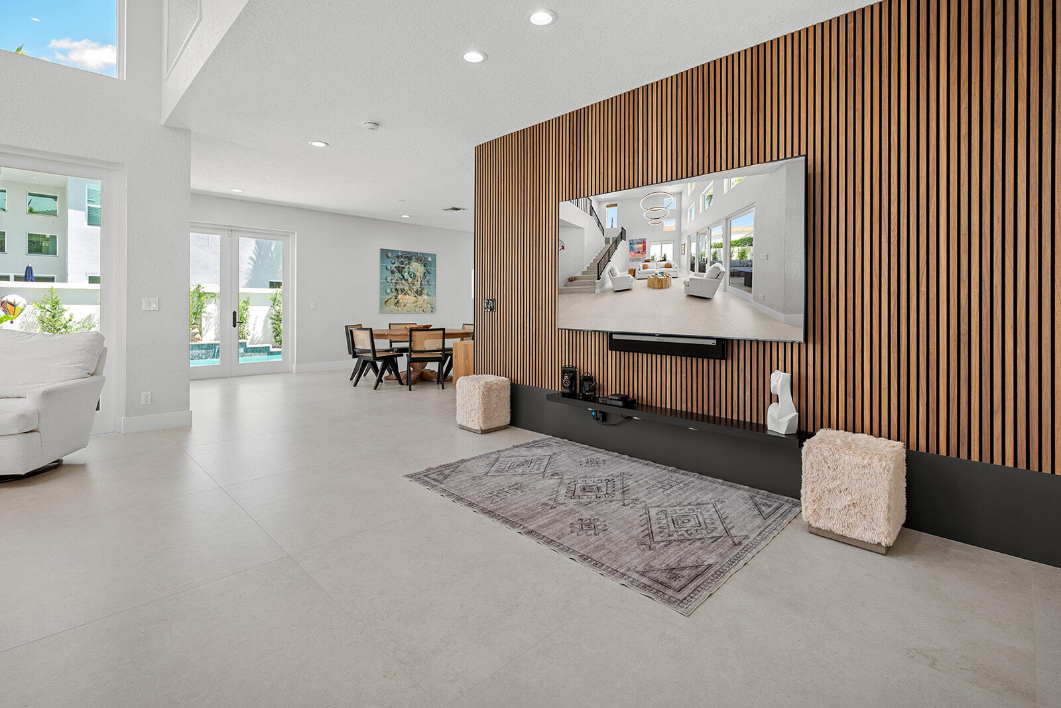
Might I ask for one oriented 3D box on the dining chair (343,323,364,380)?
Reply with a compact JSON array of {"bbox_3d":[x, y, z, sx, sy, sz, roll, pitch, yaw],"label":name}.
[{"bbox_3d":[-2.641,-0.034,7.684,0.540,0.850,0.480,0,5,-3],"label":"dining chair"}]

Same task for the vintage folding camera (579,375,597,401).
[{"bbox_3d":[0.472,0.275,3.870,0.100,0.220,0.130,-1,3,-19],"label":"vintage folding camera"}]

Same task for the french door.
[{"bbox_3d":[-4.879,-0.830,7.680,1.760,2.430,0.120,-4,6,-44],"label":"french door"}]

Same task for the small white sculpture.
[{"bbox_3d":[1.531,0.292,2.868,0.120,0.365,0.125,-2,5,-28],"label":"small white sculpture"}]

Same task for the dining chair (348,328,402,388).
[{"bbox_3d":[-2.259,0.049,6.895,0.480,0.850,0.550,3,5,35],"label":"dining chair"}]

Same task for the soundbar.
[{"bbox_3d":[0.958,-0.062,3.436,0.900,0.140,0.090,4,6,43],"label":"soundbar"}]

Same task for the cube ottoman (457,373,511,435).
[{"bbox_3d":[-0.463,0.477,4.617,0.400,0.460,0.400,4,6,43],"label":"cube ottoman"}]

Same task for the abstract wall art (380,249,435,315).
[{"bbox_3d":[-2.494,-1.479,9.620,1.220,1.240,0.040,-4,6,-42],"label":"abstract wall art"}]

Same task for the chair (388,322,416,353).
[{"bbox_3d":[-2.163,-0.069,8.018,0.480,0.850,0.540,-1,5,-16],"label":"chair"}]

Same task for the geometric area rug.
[{"bbox_3d":[0.385,0.870,3.055,2.080,0.015,1.500,4,6,44],"label":"geometric area rug"}]

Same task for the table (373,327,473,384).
[{"bbox_3d":[-1.709,0.035,7.457,1.850,0.770,1.250,-1,5,-16],"label":"table"}]

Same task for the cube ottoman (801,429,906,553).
[{"bbox_3d":[1.697,0.700,2.492,0.400,0.460,0.400,4,6,43],"label":"cube ottoman"}]

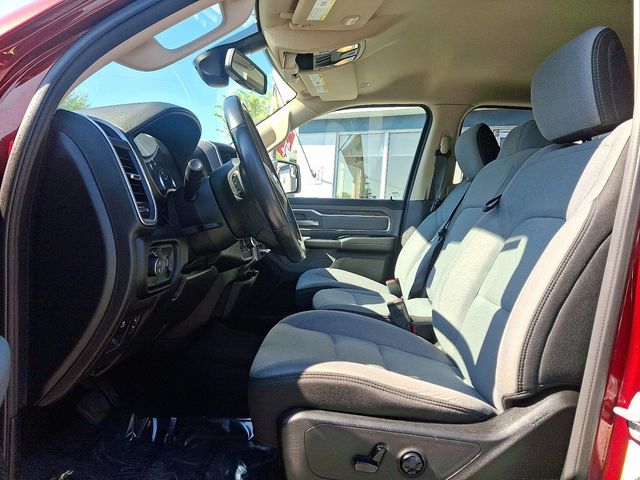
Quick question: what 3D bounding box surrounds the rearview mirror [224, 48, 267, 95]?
[{"bbox_3d":[-0.228,-0.517,1.445,0.042,0.068,0.245,8,0,19],"label":"rearview mirror"}]

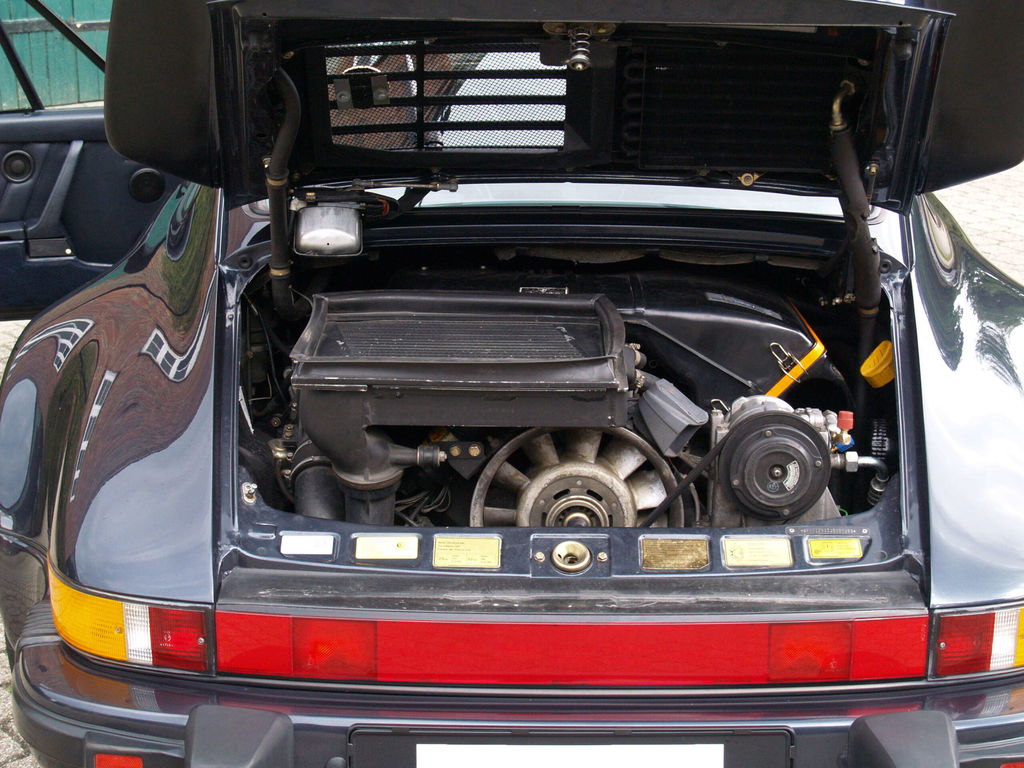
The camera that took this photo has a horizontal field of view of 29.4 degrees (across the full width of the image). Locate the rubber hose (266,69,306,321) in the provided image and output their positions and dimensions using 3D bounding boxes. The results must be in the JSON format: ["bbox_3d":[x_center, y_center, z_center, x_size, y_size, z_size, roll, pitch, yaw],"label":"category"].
[{"bbox_3d":[-0.317,-0.255,2.720,0.052,0.435,0.060,4,41,0],"label":"rubber hose"}]

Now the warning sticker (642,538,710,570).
[{"bbox_3d":[0.209,0.216,2.485,0.084,0.004,0.043,0,51,1],"label":"warning sticker"}]

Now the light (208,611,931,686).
[{"bbox_3d":[0.075,0.319,2.444,0.888,0.083,0.070,0,16,1],"label":"light"}]

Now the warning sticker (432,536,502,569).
[{"bbox_3d":[-0.057,0.215,2.492,0.087,0.004,0.045,0,51,1],"label":"warning sticker"}]

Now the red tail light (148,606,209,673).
[{"bbox_3d":[-0.419,0.318,2.474,0.077,0.083,0.050,4,16,13],"label":"red tail light"}]

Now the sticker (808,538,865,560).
[{"bbox_3d":[0.413,0.210,2.490,0.072,0.004,0.031,0,51,1],"label":"sticker"}]

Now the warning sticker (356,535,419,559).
[{"bbox_3d":[-0.161,0.209,2.502,0.081,0.004,0.037,0,51,1],"label":"warning sticker"}]

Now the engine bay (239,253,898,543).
[{"bbox_3d":[0.082,0.052,2.793,0.950,0.400,0.620,0,16,1],"label":"engine bay"}]

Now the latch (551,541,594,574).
[{"bbox_3d":[0.076,0.223,2.494,0.052,0.035,0.052,0,51,1],"label":"latch"}]

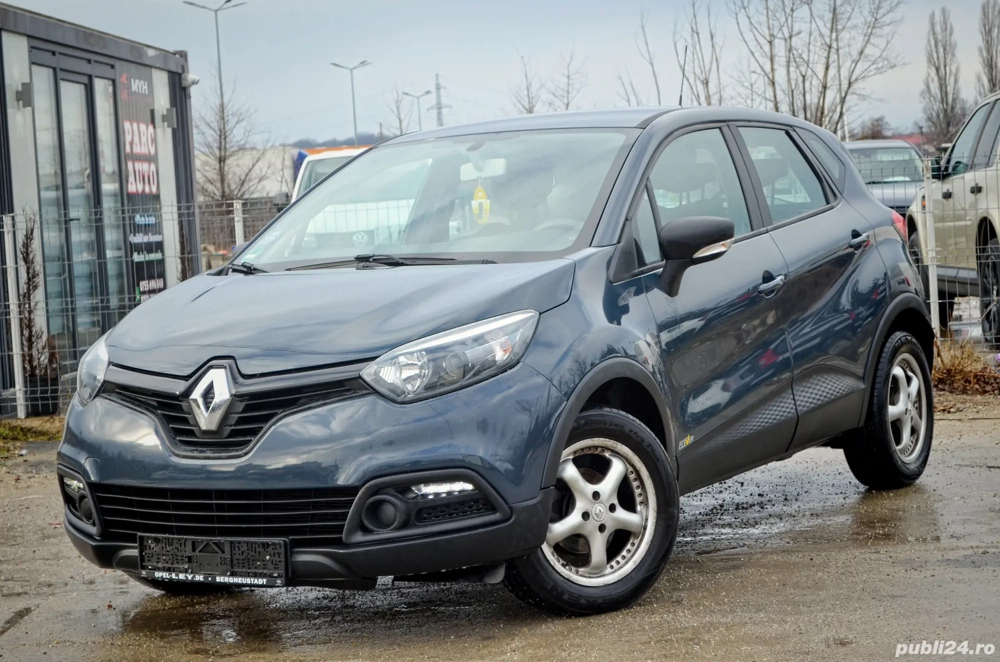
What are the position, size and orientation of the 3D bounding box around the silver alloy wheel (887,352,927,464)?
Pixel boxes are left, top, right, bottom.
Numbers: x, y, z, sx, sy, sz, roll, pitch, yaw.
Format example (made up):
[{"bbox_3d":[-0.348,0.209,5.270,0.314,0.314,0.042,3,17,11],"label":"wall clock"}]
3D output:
[{"bbox_3d":[1.546,0.309,9.055,0.180,0.440,0.440,-2,4,30],"label":"silver alloy wheel"}]

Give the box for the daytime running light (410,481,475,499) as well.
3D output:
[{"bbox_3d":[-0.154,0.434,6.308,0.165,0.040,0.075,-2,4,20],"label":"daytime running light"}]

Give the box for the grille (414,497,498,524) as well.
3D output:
[{"bbox_3d":[-0.120,0.501,6.343,0.225,0.065,0.045,-3,4,5],"label":"grille"}]

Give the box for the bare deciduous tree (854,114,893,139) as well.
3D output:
[{"bbox_3d":[29.746,-14.575,180.162,3.089,5.164,3.089,-2,4,30],"label":"bare deciduous tree"}]

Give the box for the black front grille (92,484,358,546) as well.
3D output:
[{"bbox_3d":[-0.814,0.527,6.558,0.970,0.150,0.110,-2,4,31],"label":"black front grille"}]

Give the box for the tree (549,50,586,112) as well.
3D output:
[{"bbox_3d":[1.940,-5.020,60.151,1.400,4.900,1.400,-4,4,0],"label":"tree"}]

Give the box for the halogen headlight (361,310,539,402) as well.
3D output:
[{"bbox_3d":[-0.129,0.084,6.452,0.360,0.230,0.460,-2,4,30],"label":"halogen headlight"}]

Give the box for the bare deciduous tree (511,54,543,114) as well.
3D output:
[{"bbox_3d":[0.883,-4.933,60.150,1.300,4.860,1.300,-4,4,0],"label":"bare deciduous tree"}]

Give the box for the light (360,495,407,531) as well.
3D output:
[{"bbox_3d":[-0.314,0.511,6.343,0.108,0.106,0.080,-2,4,23],"label":"light"}]

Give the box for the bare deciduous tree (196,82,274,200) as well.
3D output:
[{"bbox_3d":[-7.075,-4.340,60.144,2.508,4.565,2.508,-2,4,30],"label":"bare deciduous tree"}]

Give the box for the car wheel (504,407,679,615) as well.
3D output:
[{"bbox_3d":[0.251,0.545,6.856,0.620,0.620,0.205,-6,4,-34],"label":"car wheel"}]

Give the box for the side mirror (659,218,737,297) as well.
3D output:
[{"bbox_3d":[0.624,-0.239,7.214,0.240,0.250,0.170,-2,4,31],"label":"side mirror"}]

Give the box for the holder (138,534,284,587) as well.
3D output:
[{"bbox_3d":[-0.824,0.657,6.536,0.530,0.133,0.030,-2,4,31],"label":"holder"}]

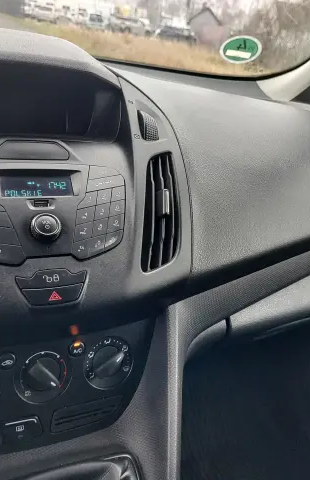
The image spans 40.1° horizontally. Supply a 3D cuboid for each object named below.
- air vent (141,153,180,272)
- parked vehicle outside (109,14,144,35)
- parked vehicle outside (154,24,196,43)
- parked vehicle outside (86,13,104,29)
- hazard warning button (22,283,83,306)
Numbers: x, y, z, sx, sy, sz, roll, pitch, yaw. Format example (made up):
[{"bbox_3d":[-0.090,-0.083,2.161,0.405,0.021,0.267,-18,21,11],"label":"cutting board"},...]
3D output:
[{"bbox_3d":[0.005,-0.030,0.480,0.048,0.040,0.160,11,64,-18],"label":"air vent"},{"bbox_3d":[-2.652,-20.731,41.000,1.820,1.550,4.400,27,32,30],"label":"parked vehicle outside"},{"bbox_3d":[1.834,-19.379,40.000,4.350,1.480,1.800,-16,37,-40],"label":"parked vehicle outside"},{"bbox_3d":[-5.976,-21.484,42.000,1.850,1.650,4.400,-2,29,-21],"label":"parked vehicle outside"},{"bbox_3d":[-0.093,0.051,0.388,0.053,0.018,0.012,-4,-12,-24],"label":"hazard warning button"}]

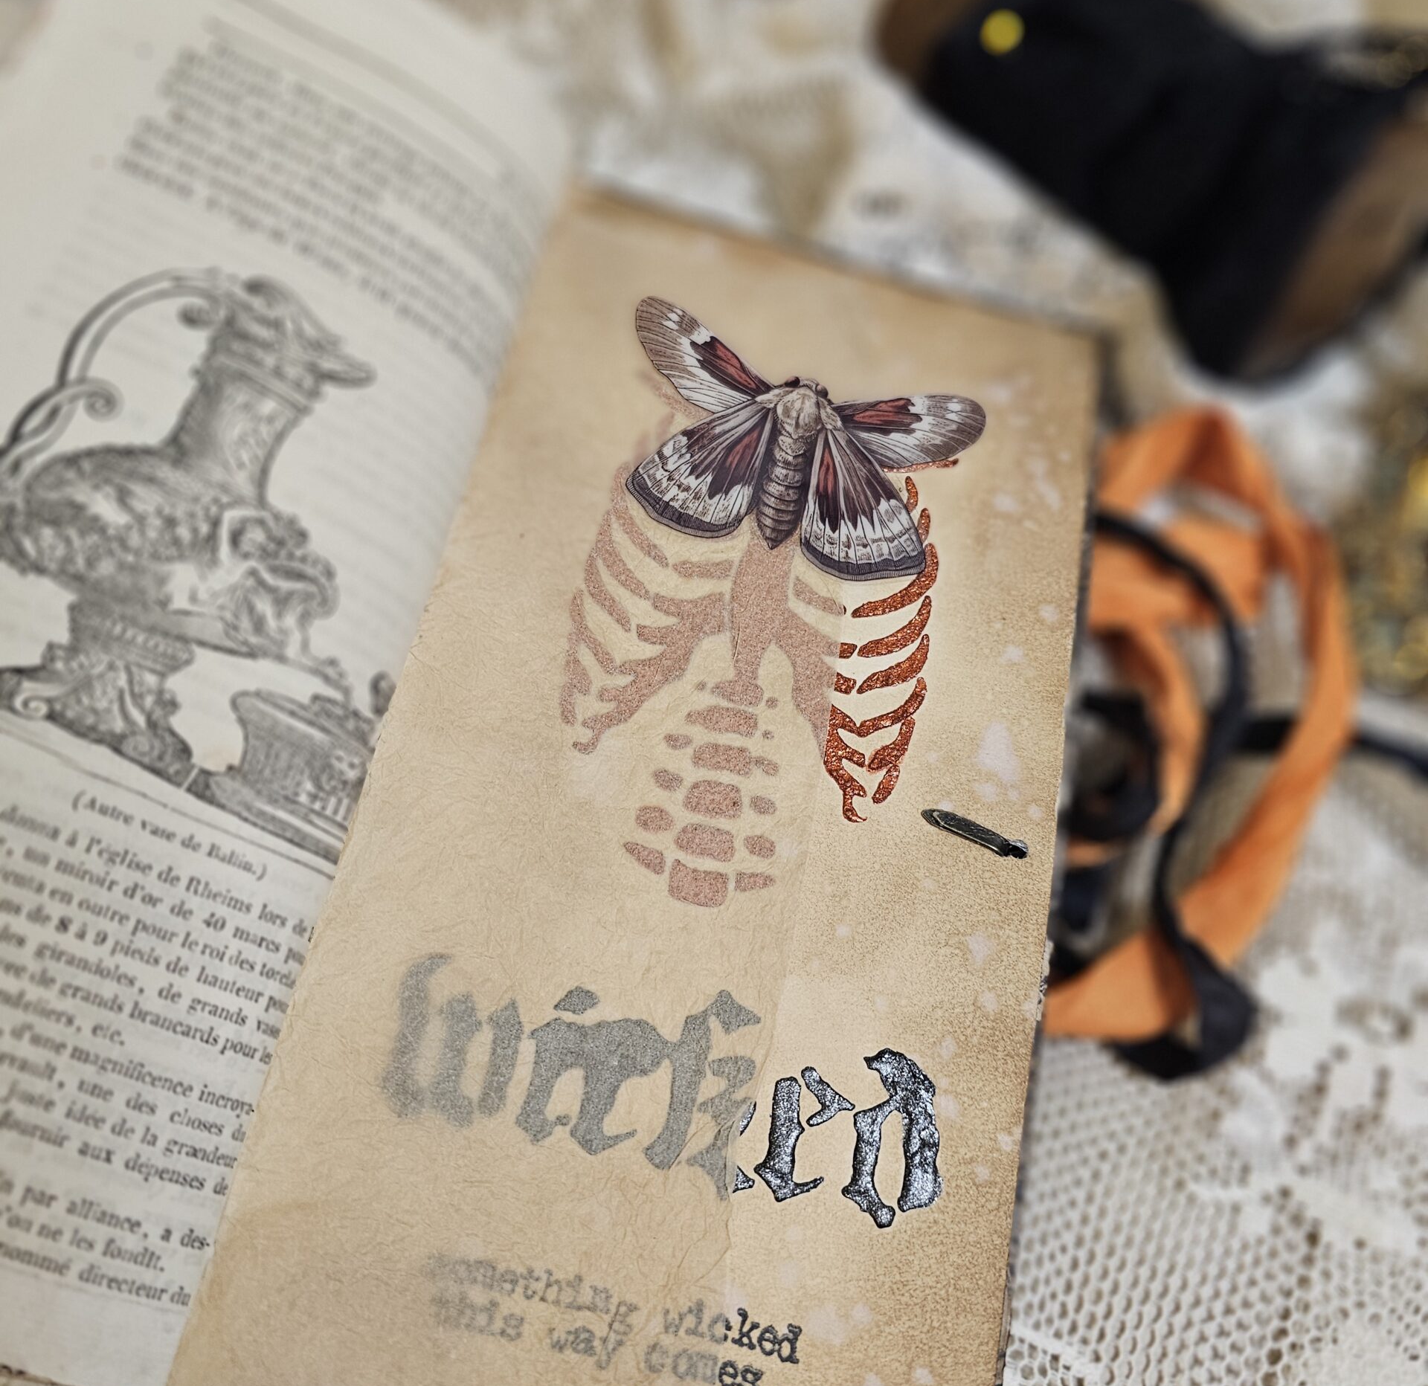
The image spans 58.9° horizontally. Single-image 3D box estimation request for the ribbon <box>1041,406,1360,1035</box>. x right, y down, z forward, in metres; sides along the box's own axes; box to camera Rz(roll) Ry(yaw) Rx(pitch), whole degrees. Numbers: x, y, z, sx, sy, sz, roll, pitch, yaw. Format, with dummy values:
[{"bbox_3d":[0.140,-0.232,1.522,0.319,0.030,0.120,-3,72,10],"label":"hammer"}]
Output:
[{"bbox_3d":[0.068,-0.001,0.184,0.052,0.013,0.112,10,60,3],"label":"ribbon"}]

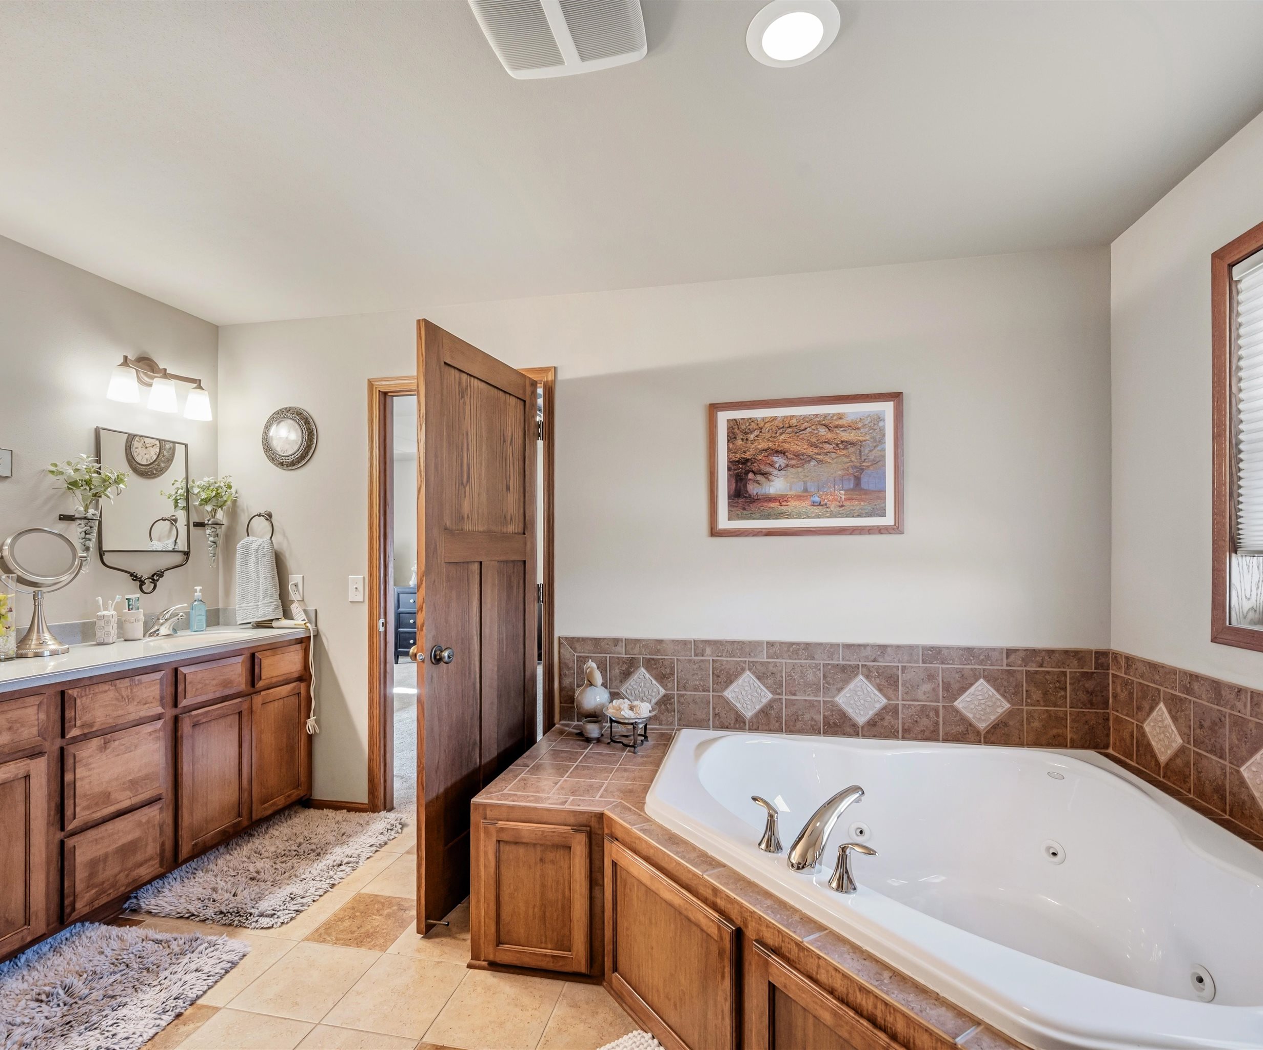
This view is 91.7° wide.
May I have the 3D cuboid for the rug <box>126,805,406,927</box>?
[{"bbox_3d":[-1.451,1.371,2.564,0.586,0.040,0.879,0,-1,11],"label":"rug"}]

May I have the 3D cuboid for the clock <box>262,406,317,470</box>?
[{"bbox_3d":[-1.731,-0.439,3.105,0.323,0.323,0.050,0,-1,11],"label":"clock"}]

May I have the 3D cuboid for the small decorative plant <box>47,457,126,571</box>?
[{"bbox_3d":[-2.191,-0.047,2.499,0.190,0.480,0.235,0,-1,12],"label":"small decorative plant"}]

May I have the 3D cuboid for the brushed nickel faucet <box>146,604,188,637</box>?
[{"bbox_3d":[-2.078,0.433,2.775,0.165,0.137,0.130,0,-1,12],"label":"brushed nickel faucet"}]

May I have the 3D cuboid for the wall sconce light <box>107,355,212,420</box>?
[{"bbox_3d":[-2.171,-0.645,2.818,0.157,0.252,0.454,0,-1,11],"label":"wall sconce light"}]

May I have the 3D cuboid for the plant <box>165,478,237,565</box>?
[{"bbox_3d":[-2.082,-0.018,3.074,0.170,0.457,0.205,0,-1,12],"label":"plant"}]

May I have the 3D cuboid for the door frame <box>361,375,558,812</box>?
[{"bbox_3d":[-0.811,0.341,2.959,0.965,2.115,0.140,0,-1,12],"label":"door frame"}]

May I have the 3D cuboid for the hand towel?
[{"bbox_3d":[-1.882,0.275,3.094,0.247,0.449,0.091,0,-1,11],"label":"hand towel"}]

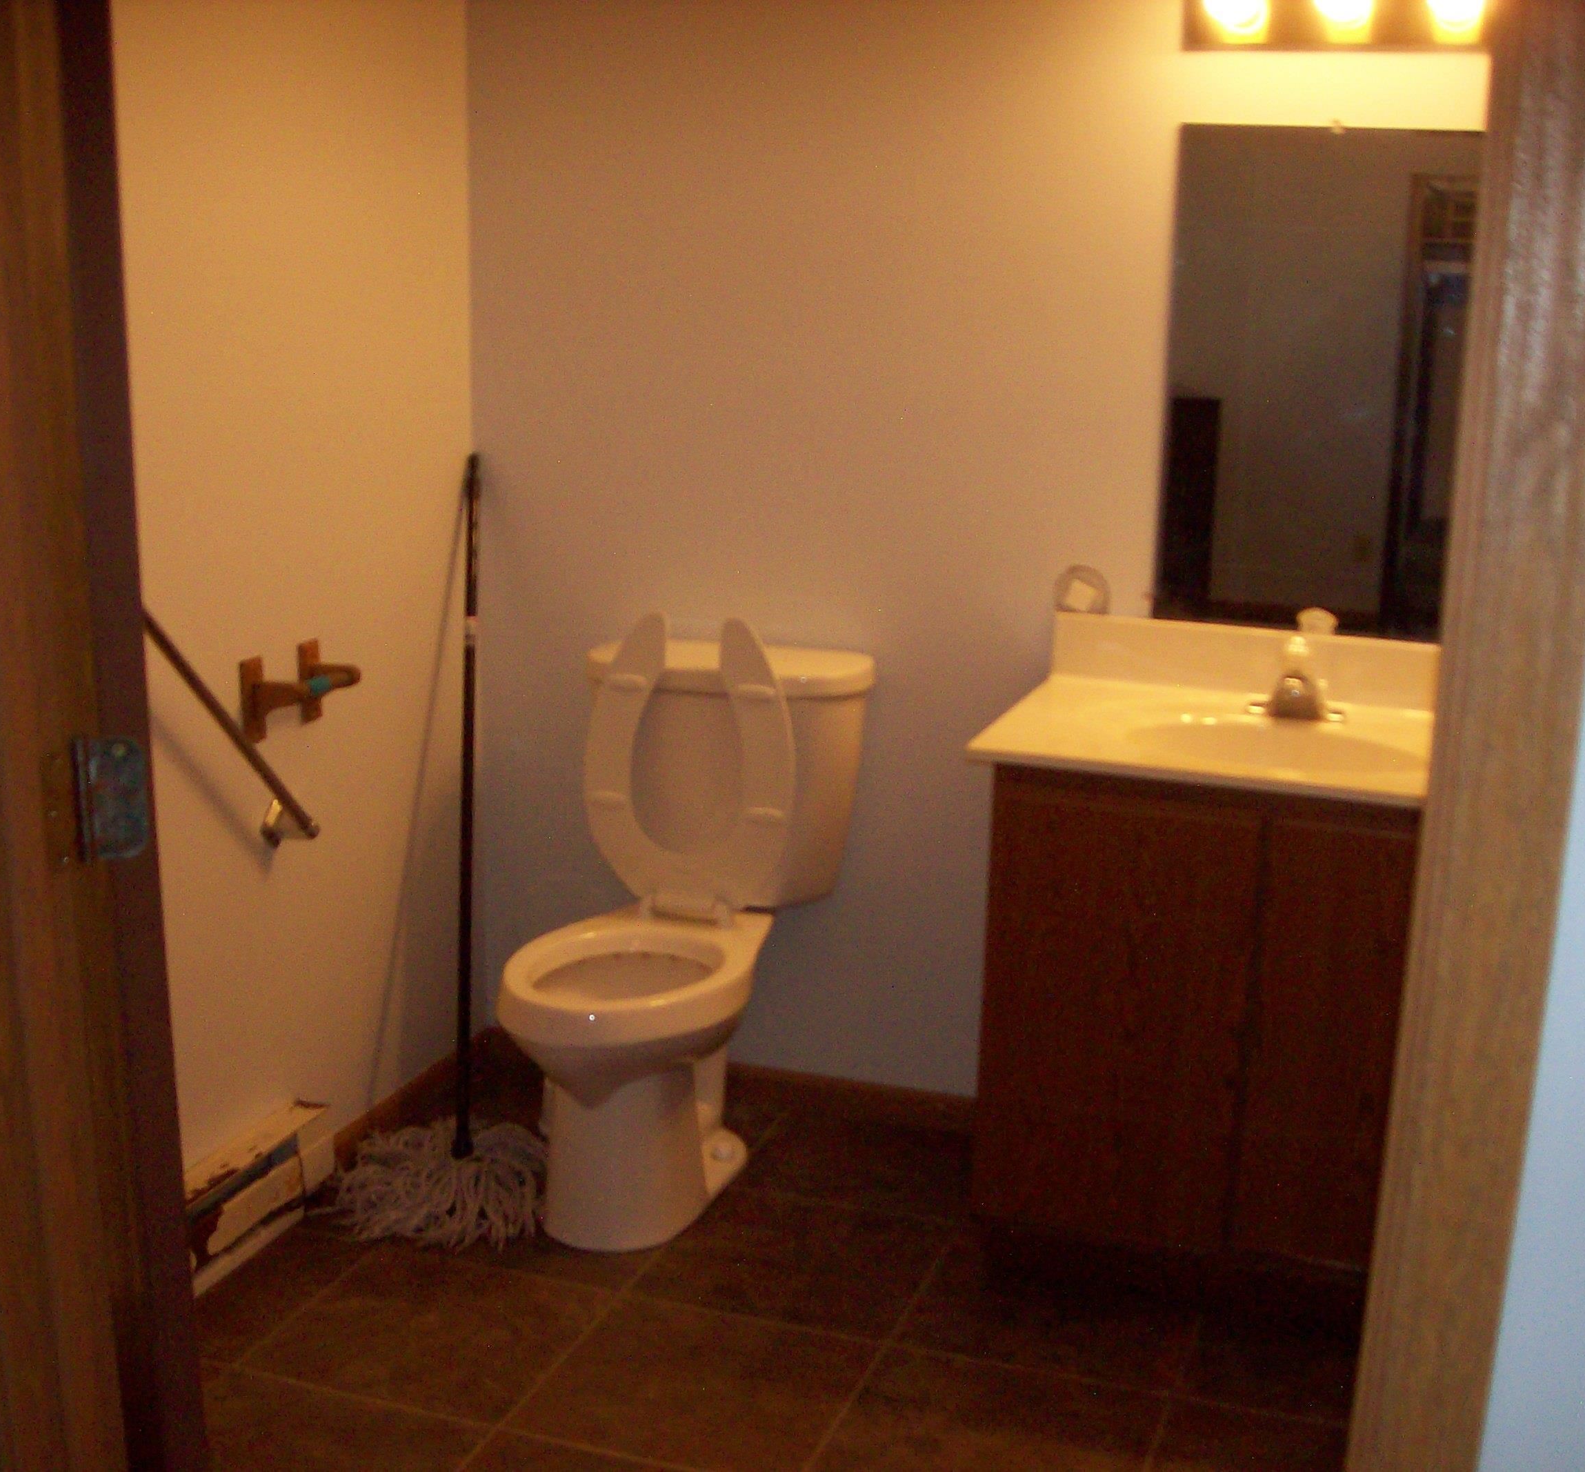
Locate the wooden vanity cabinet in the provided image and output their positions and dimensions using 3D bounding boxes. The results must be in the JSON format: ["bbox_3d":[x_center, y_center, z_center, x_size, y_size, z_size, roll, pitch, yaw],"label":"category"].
[{"bbox_3d":[0.682,0.392,2.938,0.728,0.781,0.541,5,13,18],"label":"wooden vanity cabinet"}]

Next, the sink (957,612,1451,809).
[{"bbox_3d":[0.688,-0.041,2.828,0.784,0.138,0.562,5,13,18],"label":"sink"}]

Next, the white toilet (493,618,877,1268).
[{"bbox_3d":[-0.179,0.279,3.132,0.489,0.890,0.678,5,13,18],"label":"white toilet"}]

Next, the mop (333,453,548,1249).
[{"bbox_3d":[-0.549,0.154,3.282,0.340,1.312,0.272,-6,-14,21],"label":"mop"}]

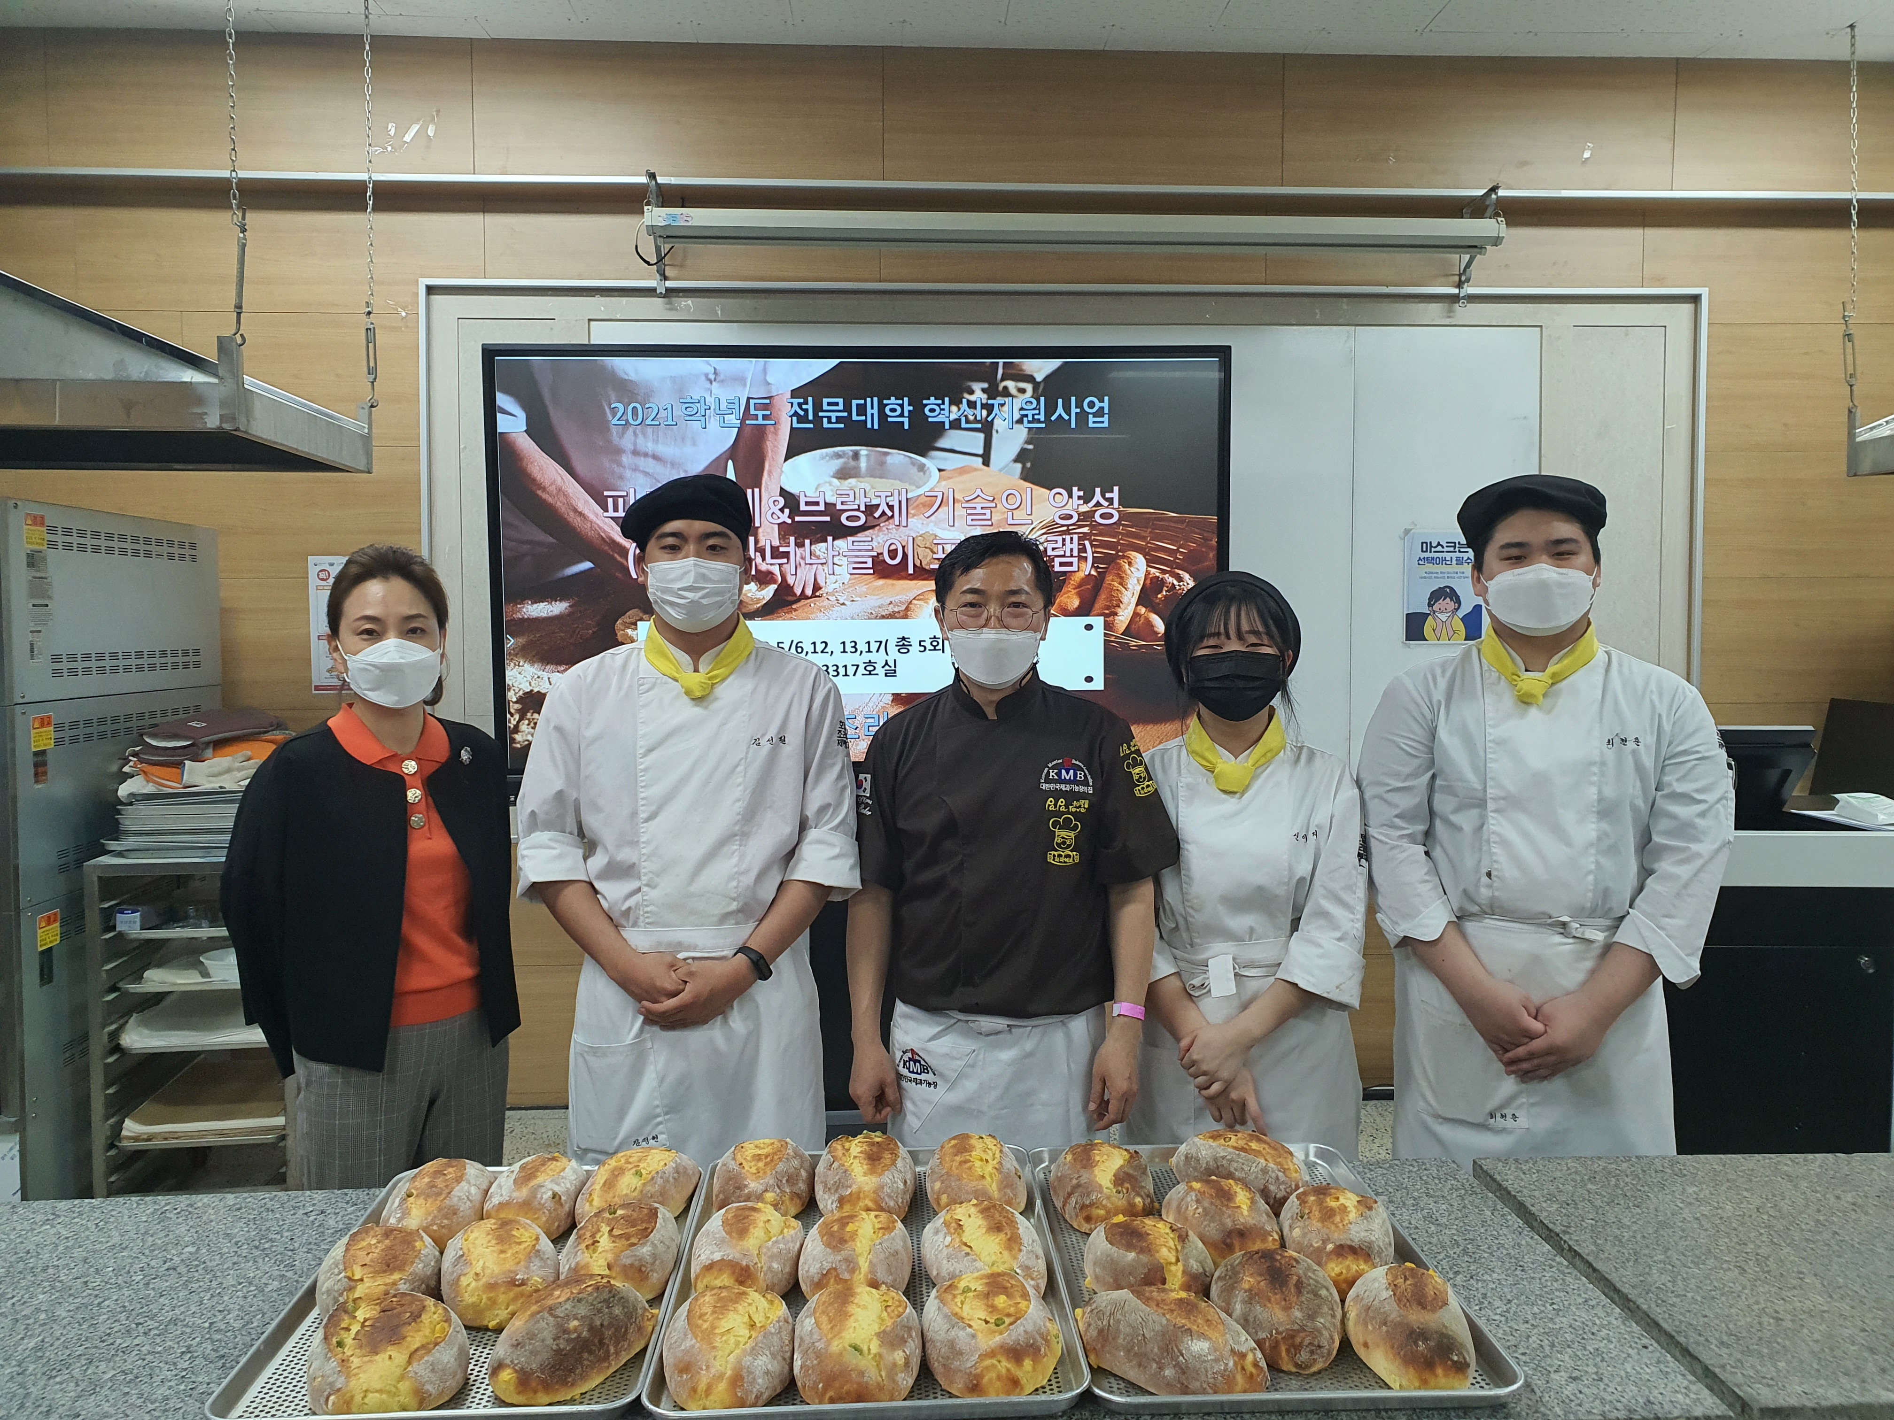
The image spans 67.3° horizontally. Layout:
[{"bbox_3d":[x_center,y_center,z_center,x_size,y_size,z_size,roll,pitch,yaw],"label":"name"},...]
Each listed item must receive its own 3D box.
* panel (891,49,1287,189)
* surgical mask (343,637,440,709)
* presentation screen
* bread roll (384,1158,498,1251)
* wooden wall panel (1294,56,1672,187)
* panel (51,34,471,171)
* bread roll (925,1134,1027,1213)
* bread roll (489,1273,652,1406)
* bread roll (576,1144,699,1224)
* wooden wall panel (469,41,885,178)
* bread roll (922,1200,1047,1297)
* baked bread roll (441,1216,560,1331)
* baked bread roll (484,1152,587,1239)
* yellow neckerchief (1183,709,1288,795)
[{"bbox_3d":[0.415,-1.764,4.235,1.200,0.400,0.025,0,4,-3],"label":"panel"},{"bbox_3d":[-0.763,-0.050,1.960,0.130,0.095,0.085,-2,4,-18],"label":"surgical mask"},{"bbox_3d":[-0.221,-0.388,3.795,1.955,1.140,0.080,-1,4,-3],"label":"presentation screen"},{"bbox_3d":[-0.587,0.565,1.646,0.116,0.082,0.139,1,4,12],"label":"bread roll"},{"bbox_3d":[1.606,-1.769,4.290,1.200,0.385,0.030,0,4,-3],"label":"wooden wall panel"},{"bbox_3d":[-1.980,-1.757,4.112,1.200,0.400,0.025,0,4,-3],"label":"panel"},{"bbox_3d":[0.037,0.568,1.739,0.125,0.084,0.166,0,4,-4],"label":"bread roll"},{"bbox_3d":[-0.355,0.592,1.348,0.116,0.091,0.164,2,5,34],"label":"bread roll"},{"bbox_3d":[-0.372,0.574,1.721,0.118,0.077,0.162,2,5,33],"label":"bread roll"},{"bbox_3d":[-0.791,-1.767,4.190,1.200,0.385,0.030,0,4,-3],"label":"wooden wall panel"},{"bbox_3d":[0.038,0.567,1.497,0.128,0.085,0.155,-1,4,-3],"label":"bread roll"},{"bbox_3d":[-0.467,0.586,1.490,0.117,0.086,0.169,-1,4,-12],"label":"baked bread roll"},{"bbox_3d":[-0.483,0.564,1.671,0.107,0.080,0.129,1,4,20],"label":"baked bread roll"},{"bbox_3d":[0.446,0.065,2.200,0.155,0.128,0.150,1,4,9],"label":"yellow neckerchief"}]

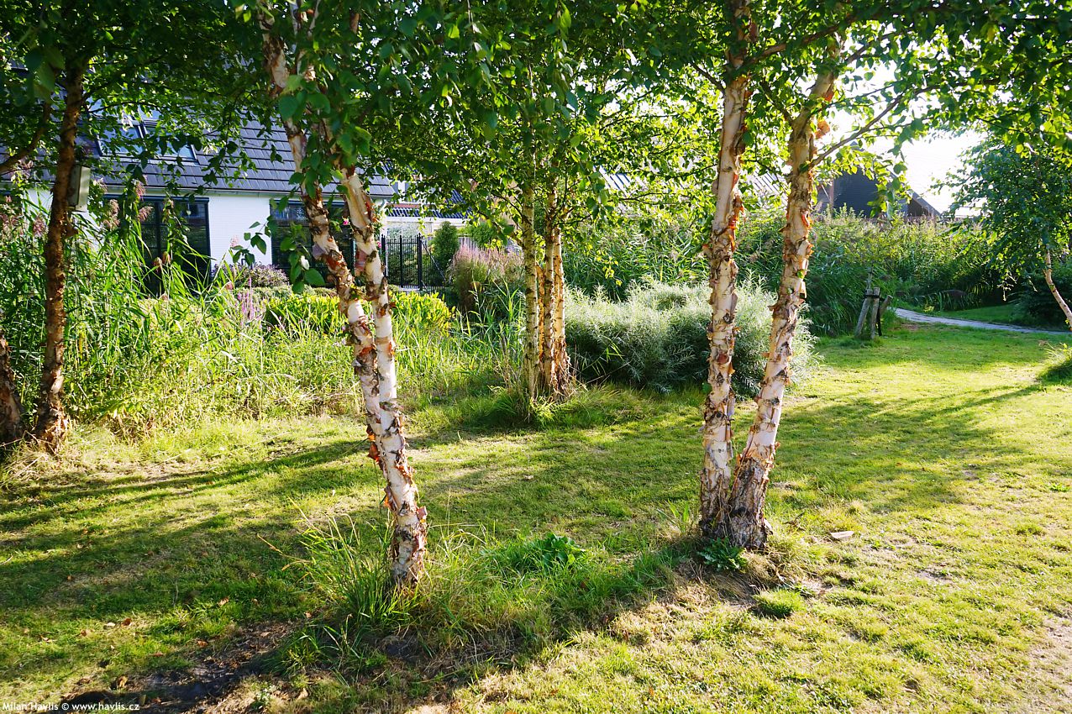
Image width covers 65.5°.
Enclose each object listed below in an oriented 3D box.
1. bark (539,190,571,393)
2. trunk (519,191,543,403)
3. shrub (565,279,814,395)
[{"bbox_3d":[0.188,-0.604,8.495,0.335,2.150,0.340,0,8,0],"label":"bark"},{"bbox_3d":[-0.045,-0.569,8.348,0.220,2.120,0.190,0,8,0],"label":"trunk"},{"bbox_3d":[1.725,-0.297,9.898,2.850,1.170,1.900,0,8,0],"label":"shrub"}]

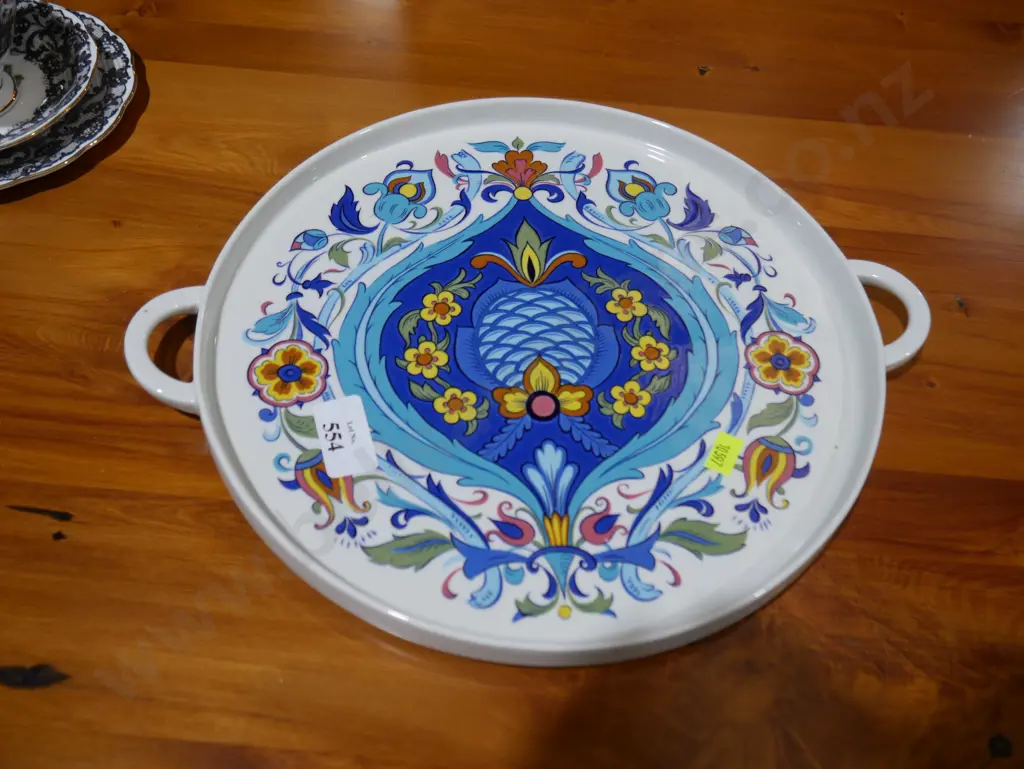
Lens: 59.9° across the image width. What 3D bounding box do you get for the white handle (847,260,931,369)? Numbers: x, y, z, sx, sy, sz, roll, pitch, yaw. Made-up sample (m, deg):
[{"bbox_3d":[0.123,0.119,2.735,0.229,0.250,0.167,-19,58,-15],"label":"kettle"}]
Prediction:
[{"bbox_3d":[0.187,-0.037,0.440,0.035,0.014,0.069,-3,56,-5],"label":"white handle"}]

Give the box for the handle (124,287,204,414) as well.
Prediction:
[{"bbox_3d":[-0.158,-0.018,0.405,0.035,0.014,0.069,-4,56,-6],"label":"handle"}]

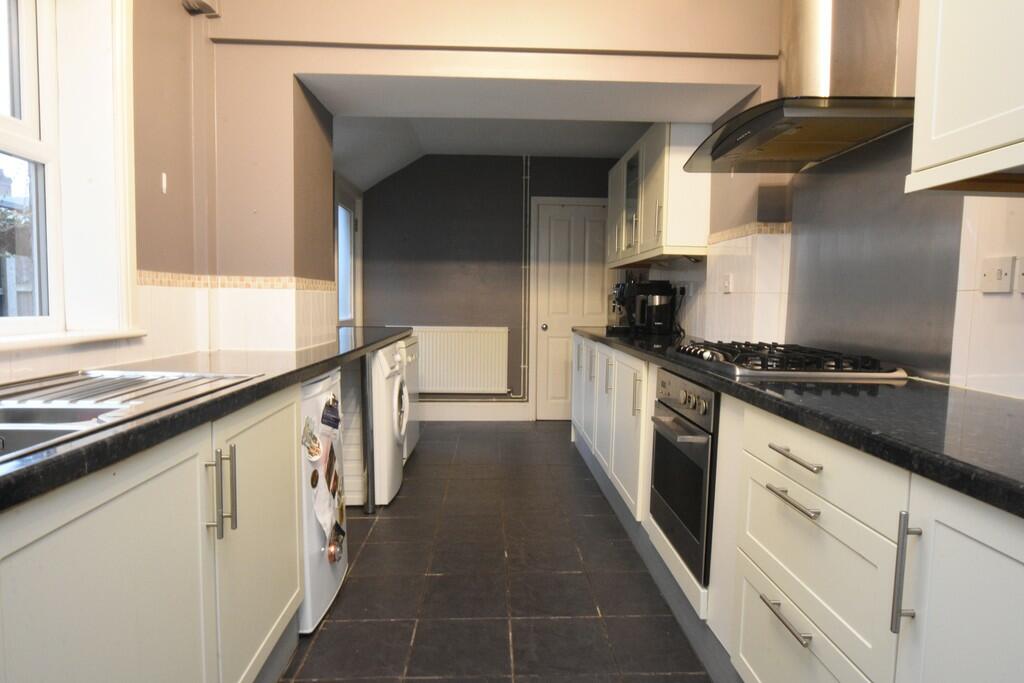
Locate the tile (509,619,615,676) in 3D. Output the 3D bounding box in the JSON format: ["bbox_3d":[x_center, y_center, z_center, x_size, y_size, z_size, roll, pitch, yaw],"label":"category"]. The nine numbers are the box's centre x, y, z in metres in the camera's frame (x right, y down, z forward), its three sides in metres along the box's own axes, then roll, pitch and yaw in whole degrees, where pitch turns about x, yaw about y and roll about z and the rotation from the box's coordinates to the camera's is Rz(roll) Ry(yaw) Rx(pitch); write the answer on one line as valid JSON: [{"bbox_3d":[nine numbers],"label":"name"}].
[{"bbox_3d":[0.161,1.019,1.815,0.330,0.010,0.303,0,5,-2],"label":"tile"}]

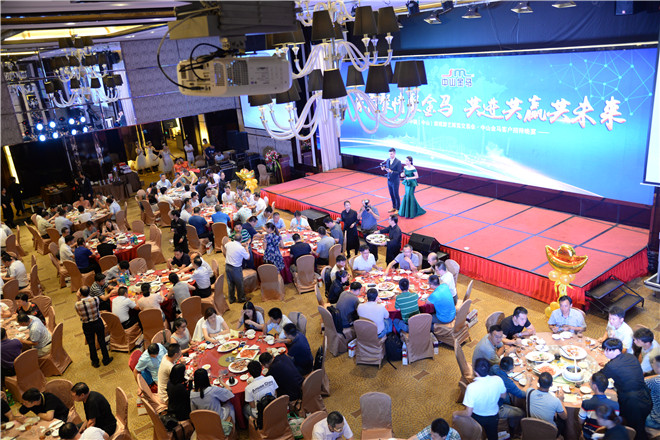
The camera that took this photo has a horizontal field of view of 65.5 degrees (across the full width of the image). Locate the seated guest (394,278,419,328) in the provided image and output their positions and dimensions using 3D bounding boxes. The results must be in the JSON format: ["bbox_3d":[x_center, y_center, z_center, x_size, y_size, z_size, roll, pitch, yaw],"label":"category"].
[{"bbox_3d":[1.476,1.762,9.769,0.480,1.270,0.750,-8,19,-8],"label":"seated guest"}]

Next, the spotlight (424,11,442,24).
[{"bbox_3d":[2.621,-5.129,13.000,0.310,0.320,0.380,6,8,-39],"label":"spotlight"}]

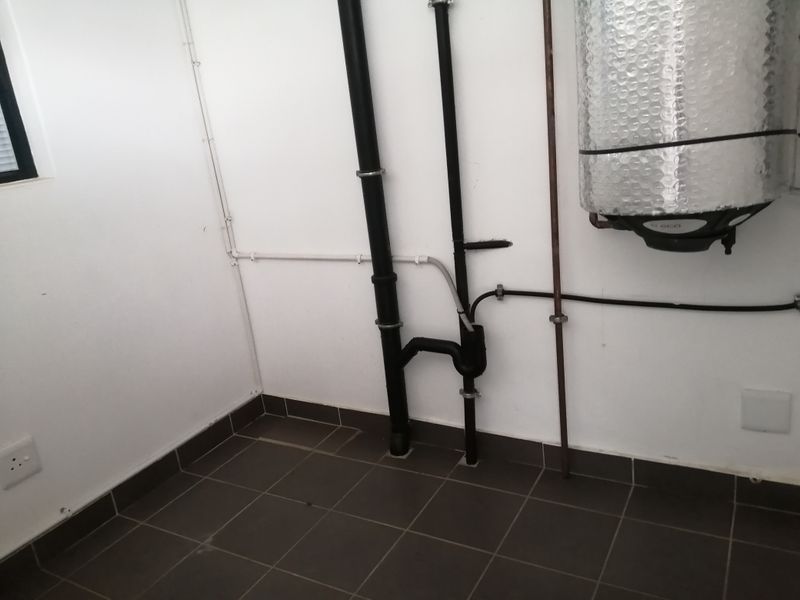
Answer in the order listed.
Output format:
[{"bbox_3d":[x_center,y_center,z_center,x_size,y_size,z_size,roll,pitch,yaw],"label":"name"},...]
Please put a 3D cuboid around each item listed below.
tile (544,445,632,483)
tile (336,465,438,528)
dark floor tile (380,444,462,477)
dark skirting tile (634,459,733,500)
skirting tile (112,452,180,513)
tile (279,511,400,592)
[{"bbox_3d":[0.655,0.569,2.107,0.300,0.096,0.012,3,19,31],"label":"tile"},{"bbox_3d":[-0.035,0.717,2.200,0.308,0.010,0.308,3,19,30],"label":"tile"},{"bbox_3d":[0.092,0.626,2.352,0.300,0.012,0.197,3,19,30],"label":"dark floor tile"},{"bbox_3d":[0.914,0.582,1.948,0.300,0.096,0.012,3,19,31],"label":"dark skirting tile"},{"bbox_3d":[-0.999,0.715,2.388,0.010,0.098,0.308,3,19,30],"label":"skirting tile"},{"bbox_3d":[-0.182,0.792,1.897,0.300,0.012,0.300,3,19,30],"label":"tile"}]

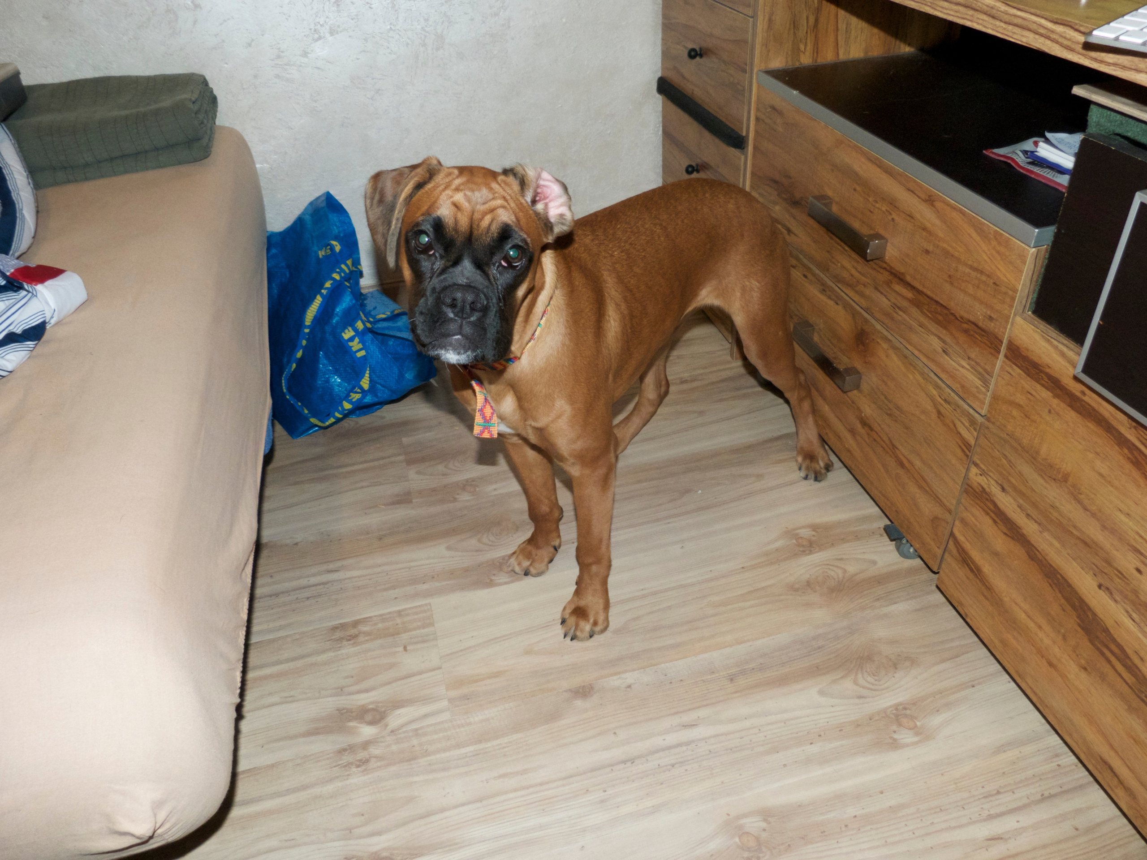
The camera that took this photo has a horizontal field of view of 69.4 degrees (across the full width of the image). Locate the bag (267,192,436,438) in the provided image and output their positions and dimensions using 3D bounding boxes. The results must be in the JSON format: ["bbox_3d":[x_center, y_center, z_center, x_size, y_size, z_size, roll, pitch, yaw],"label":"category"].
[{"bbox_3d":[-0.448,-0.242,1.524,0.339,0.344,0.322,-20,40,-20],"label":"bag"}]

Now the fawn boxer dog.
[{"bbox_3d":[0.078,-0.096,1.049,0.283,0.622,0.648,26,46,34],"label":"fawn boxer dog"}]

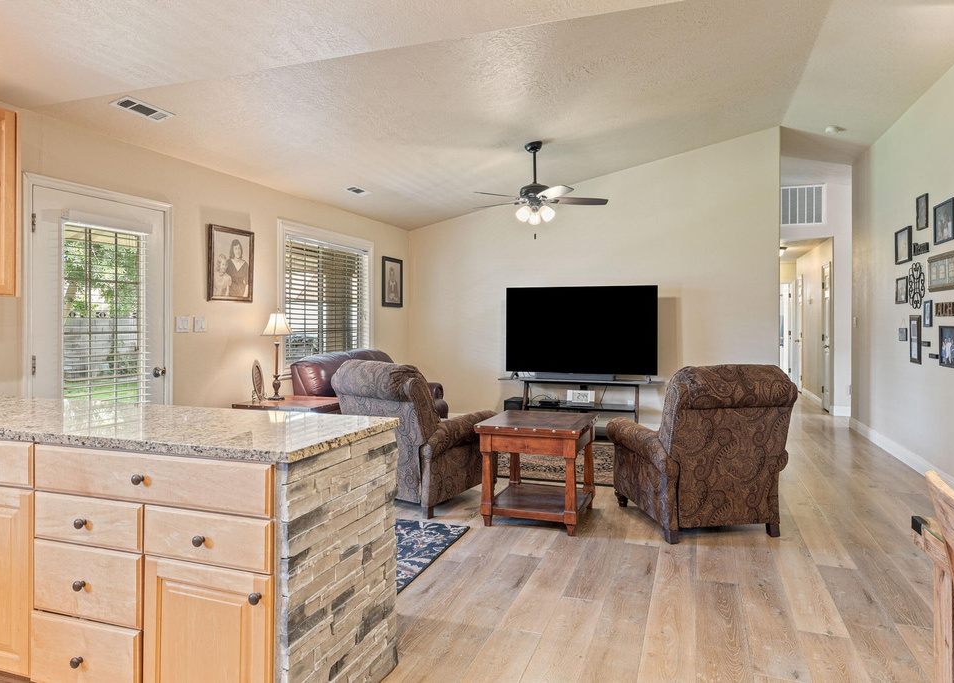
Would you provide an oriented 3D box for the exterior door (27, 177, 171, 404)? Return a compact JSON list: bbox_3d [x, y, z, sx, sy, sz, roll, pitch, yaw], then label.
[{"bbox_3d":[-2.386,0.103,4.025,0.080,2.080,0.980,1,2,19],"label":"exterior door"}]

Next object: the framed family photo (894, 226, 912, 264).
[{"bbox_3d":[3.791,-0.840,5.560,0.027,0.295,0.380,1,2,19],"label":"framed family photo"}]

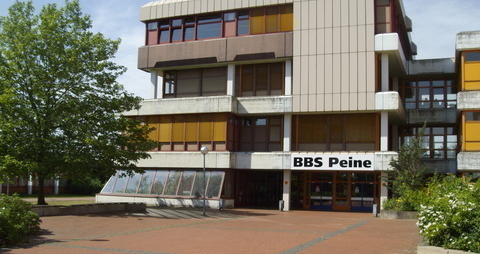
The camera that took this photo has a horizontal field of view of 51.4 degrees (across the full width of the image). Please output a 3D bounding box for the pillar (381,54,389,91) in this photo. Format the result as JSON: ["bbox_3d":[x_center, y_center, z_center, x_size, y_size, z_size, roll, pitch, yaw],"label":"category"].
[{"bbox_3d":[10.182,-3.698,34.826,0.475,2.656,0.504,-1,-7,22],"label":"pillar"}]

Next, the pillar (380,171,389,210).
[{"bbox_3d":[10.045,4.612,34.678,0.424,3.032,0.424,-1,-8,22],"label":"pillar"}]

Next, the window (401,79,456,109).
[{"bbox_3d":[16.483,-2.859,43.501,4.507,2.699,0.150,-1,-8,22],"label":"window"}]

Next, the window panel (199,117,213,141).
[{"bbox_3d":[-2.785,0.207,40.756,1.245,1.976,0.100,-1,-8,22],"label":"window panel"}]

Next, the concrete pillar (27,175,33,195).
[{"bbox_3d":[-25.303,7.001,60.292,0.347,2.514,0.347,-1,-8,22],"label":"concrete pillar"}]

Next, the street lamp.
[{"bbox_3d":[-2.061,3.137,29.107,0.440,3.987,0.440,1,-7,0],"label":"street lamp"}]

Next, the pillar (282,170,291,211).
[{"bbox_3d":[3.506,4.774,37.358,0.400,3.102,0.400,-1,-8,22],"label":"pillar"}]

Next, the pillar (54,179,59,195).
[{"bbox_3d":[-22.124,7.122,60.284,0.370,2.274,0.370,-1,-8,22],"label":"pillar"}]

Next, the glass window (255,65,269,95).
[{"bbox_3d":[1.824,-3.834,41.468,1.281,2.590,0.120,-1,-8,22],"label":"glass window"}]

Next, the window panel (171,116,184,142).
[{"bbox_3d":[-5.185,0.191,41.757,1.288,2.152,0.100,-1,-8,22],"label":"window panel"}]

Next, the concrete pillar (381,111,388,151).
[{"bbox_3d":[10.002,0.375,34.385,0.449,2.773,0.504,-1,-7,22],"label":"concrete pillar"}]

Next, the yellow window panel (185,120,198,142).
[{"bbox_3d":[-3.837,0.297,39.908,1.207,1.813,0.120,-1,-8,22],"label":"yellow window panel"}]

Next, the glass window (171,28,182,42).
[{"bbox_3d":[-5.208,-7.614,41.476,1.112,1.184,0.100,-1,-7,22],"label":"glass window"}]

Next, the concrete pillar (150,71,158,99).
[{"bbox_3d":[-7.723,-3.724,45.118,0.460,2.624,0.460,-1,-8,22],"label":"concrete pillar"}]

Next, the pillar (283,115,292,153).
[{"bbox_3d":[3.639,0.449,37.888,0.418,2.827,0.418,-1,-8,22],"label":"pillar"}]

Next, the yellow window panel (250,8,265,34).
[{"bbox_3d":[1.438,-8.451,39.873,1.178,2.197,0.120,-1,-8,22],"label":"yellow window panel"}]

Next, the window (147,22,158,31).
[{"bbox_3d":[-7.381,-8.527,42.491,1.095,0.767,0.100,-1,-7,22],"label":"window"}]

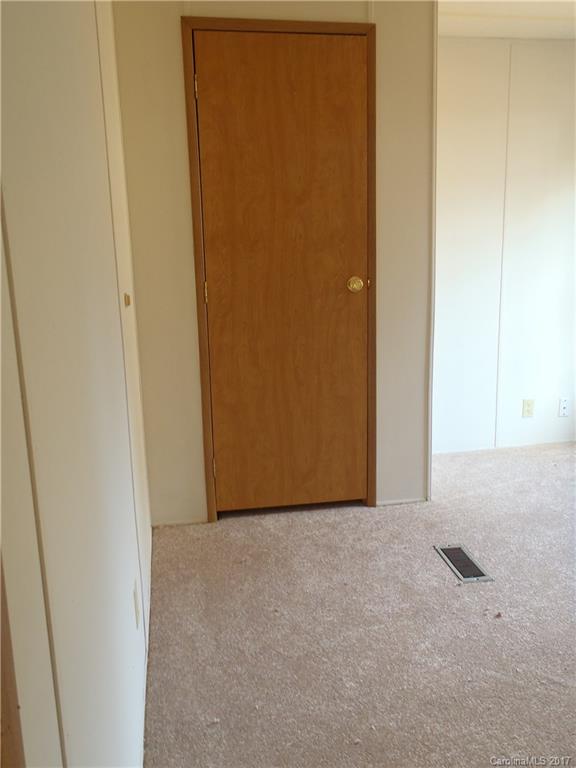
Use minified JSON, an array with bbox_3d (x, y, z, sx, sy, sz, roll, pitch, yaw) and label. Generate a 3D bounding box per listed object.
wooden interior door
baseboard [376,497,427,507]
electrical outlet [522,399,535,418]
[{"bbox_3d":[0.002,-0.429,2.713,0.725,2.031,0.045,-3,11,-9],"label":"wooden interior door"},{"bbox_3d":[0.551,0.564,2.972,0.260,0.022,0.012,-3,11,-9],"label":"baseboard"},{"bbox_3d":[1.475,0.151,3.812,0.071,0.113,0.008,-3,11,-9],"label":"electrical outlet"}]

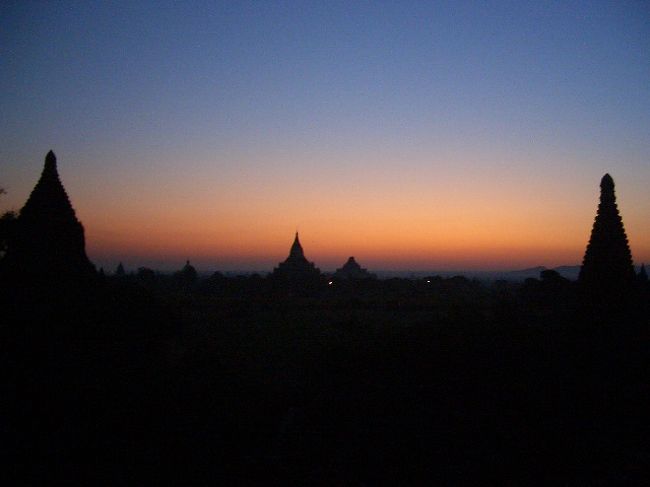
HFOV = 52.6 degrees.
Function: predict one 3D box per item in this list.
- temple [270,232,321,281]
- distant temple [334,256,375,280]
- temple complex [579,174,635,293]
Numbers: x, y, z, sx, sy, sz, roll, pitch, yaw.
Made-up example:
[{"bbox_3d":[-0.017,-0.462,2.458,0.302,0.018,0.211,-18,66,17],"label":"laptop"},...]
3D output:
[{"bbox_3d":[-25.571,14.930,598.898,42.000,50.000,44.000,-1,-3,26],"label":"temple"},{"bbox_3d":[62.900,54.271,1448.920,75.000,49.000,75.000,-1,-3,26],"label":"distant temple"},{"bbox_3d":[30.046,0.940,69.634,7.500,16.600,7.500,-1,-3,26],"label":"temple complex"}]

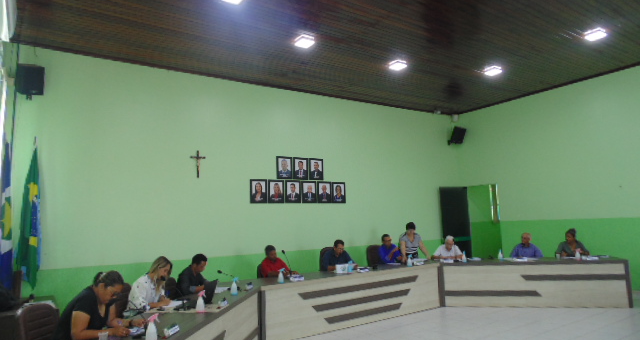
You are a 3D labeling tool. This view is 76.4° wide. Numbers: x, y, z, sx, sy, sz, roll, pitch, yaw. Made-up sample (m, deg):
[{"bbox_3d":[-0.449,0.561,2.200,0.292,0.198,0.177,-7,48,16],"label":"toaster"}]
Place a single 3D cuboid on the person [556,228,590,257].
[{"bbox_3d":[4.939,1.789,7.963,0.540,1.240,0.740,-3,-7,9],"label":"person"}]

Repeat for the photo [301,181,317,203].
[{"bbox_3d":[-0.222,0.492,8.911,0.370,0.475,0.025,3,-9,-33],"label":"photo"}]

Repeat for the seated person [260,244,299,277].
[{"bbox_3d":[-0.685,1.768,6.322,0.550,1.200,0.780,3,-8,-34],"label":"seated person"}]

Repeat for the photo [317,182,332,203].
[{"bbox_3d":[0.118,0.510,9.132,0.370,0.475,0.025,3,-9,-33],"label":"photo"}]

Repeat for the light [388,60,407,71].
[{"bbox_3d":[1.516,-2.019,7.897,0.230,0.040,0.230,3,-9,-33],"label":"light"}]

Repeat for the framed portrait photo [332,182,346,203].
[{"bbox_3d":[0.415,0.493,8.790,0.320,0.450,0.025,3,-9,-33],"label":"framed portrait photo"}]

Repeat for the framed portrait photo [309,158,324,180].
[{"bbox_3d":[-0.072,-0.006,8.577,0.370,0.450,0.030,3,-9,-33],"label":"framed portrait photo"}]

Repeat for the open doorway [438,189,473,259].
[{"bbox_3d":[3.697,1.619,10.987,0.857,2.300,0.050,0,-7,-16],"label":"open doorway"}]

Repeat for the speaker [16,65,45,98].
[{"bbox_3d":[-4.098,-1.268,5.760,0.220,0.375,0.250,7,-2,32],"label":"speaker"}]

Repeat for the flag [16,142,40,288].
[{"bbox_3d":[-3.832,0.611,5.346,0.290,1.840,0.270,3,-9,-33],"label":"flag"}]

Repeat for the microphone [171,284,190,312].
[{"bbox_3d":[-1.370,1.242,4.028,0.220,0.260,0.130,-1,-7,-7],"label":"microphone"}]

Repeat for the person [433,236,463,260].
[{"bbox_3d":[2.604,1.892,8.025,0.540,1.180,0.760,-3,-7,9],"label":"person"}]

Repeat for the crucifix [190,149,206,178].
[{"bbox_3d":[-2.262,-0.102,7.566,0.270,0.500,0.060,3,-8,-33],"label":"crucifix"}]

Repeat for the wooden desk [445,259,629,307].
[{"bbox_3d":[3.549,1.938,7.065,3.000,0.736,0.700,-3,-7,10],"label":"wooden desk"}]

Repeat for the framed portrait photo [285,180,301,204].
[{"bbox_3d":[-0.559,0.474,8.692,0.370,0.475,0.025,3,-9,-33],"label":"framed portrait photo"}]

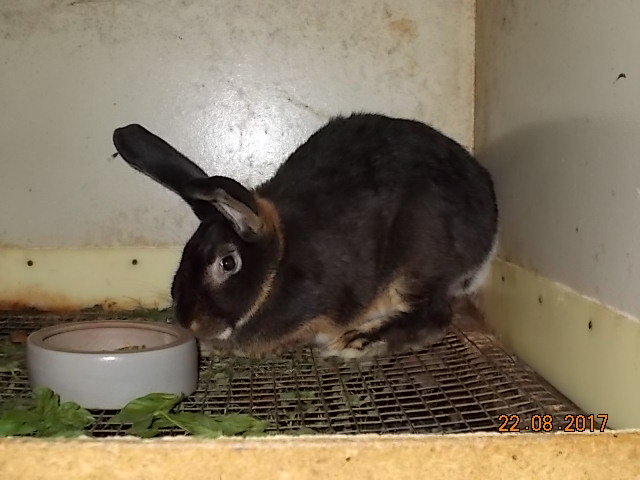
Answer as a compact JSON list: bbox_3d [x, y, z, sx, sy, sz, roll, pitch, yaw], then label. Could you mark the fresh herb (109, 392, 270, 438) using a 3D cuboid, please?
[{"bbox_3d":[-0.097,0.125,0.696,0.118,0.026,0.075,0,6,0],"label":"fresh herb"}]

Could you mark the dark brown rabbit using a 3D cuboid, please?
[{"bbox_3d":[-0.010,-0.014,0.989,0.400,0.242,0.180,-2,6,-15],"label":"dark brown rabbit"}]

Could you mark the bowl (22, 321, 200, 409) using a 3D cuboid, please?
[{"bbox_3d":[-0.176,0.104,0.792,0.142,0.047,0.142,0,6,0],"label":"bowl"}]

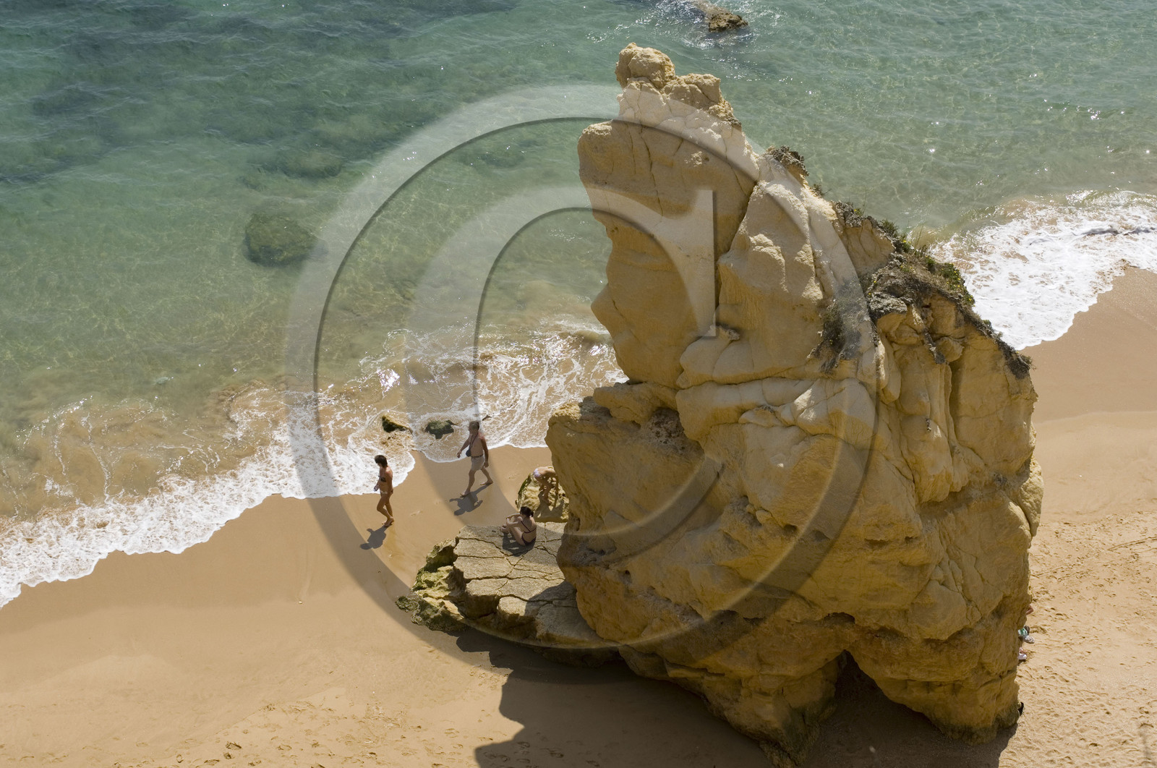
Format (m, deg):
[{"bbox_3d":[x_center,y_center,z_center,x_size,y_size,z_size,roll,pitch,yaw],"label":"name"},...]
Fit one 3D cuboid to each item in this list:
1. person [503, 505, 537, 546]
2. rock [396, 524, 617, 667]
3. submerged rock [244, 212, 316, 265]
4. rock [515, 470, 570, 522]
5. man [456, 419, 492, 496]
[{"bbox_3d":[-1.132,2.615,36.616,0.750,0.820,0.480,24,39,34],"label":"person"},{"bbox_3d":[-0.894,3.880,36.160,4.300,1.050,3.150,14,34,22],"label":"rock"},{"bbox_3d":[-8.044,-3.913,51.751,1.950,0.800,1.700,0,31,0],"label":"submerged rock"},{"bbox_3d":[-0.655,2.329,38.936,1.300,0.750,1.150,0,31,0],"label":"rock"},{"bbox_3d":[-2.105,1.466,39.402,0.780,1.700,0.560,-25,39,-35],"label":"man"}]

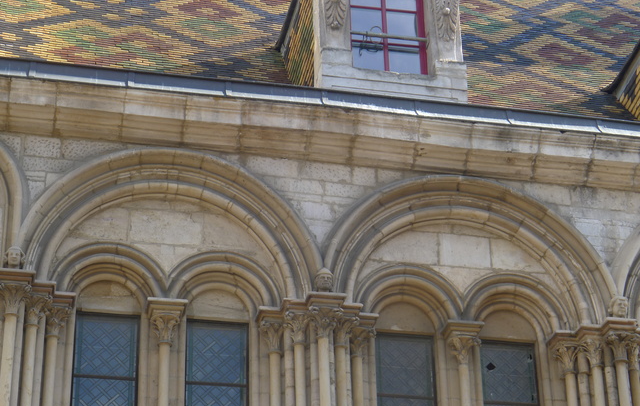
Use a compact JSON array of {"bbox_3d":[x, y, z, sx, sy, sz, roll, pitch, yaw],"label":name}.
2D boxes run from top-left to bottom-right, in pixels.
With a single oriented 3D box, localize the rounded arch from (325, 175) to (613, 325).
[{"bbox_3d":[1.523,0.483,17.531,3.080,1.570,0.460,5,-29,-11],"label":"rounded arch"}]

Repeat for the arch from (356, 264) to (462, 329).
[{"bbox_3d":[0.915,1.022,17.456,1.130,0.610,0.350,5,-29,-11],"label":"arch"}]

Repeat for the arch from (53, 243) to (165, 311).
[{"bbox_3d":[-2.144,0.760,16.848,1.130,0.610,0.350,5,-29,-11],"label":"arch"}]

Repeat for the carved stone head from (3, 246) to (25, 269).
[{"bbox_3d":[-2.979,0.576,16.227,0.200,0.250,0.200,5,-29,-11],"label":"carved stone head"}]

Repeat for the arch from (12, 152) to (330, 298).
[{"bbox_3d":[-1.532,0.221,16.923,3.080,1.570,0.460,5,-29,-11],"label":"arch"}]

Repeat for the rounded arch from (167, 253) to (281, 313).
[{"bbox_3d":[-1.014,0.853,17.066,1.130,0.610,0.350,5,-29,-11],"label":"rounded arch"}]

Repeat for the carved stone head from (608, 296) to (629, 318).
[{"bbox_3d":[3.118,1.111,17.387,0.200,0.250,0.200,8,-29,-16],"label":"carved stone head"}]

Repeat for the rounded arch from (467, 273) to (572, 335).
[{"bbox_3d":[2.017,1.123,17.687,1.130,0.610,0.350,5,-29,-11],"label":"rounded arch"}]

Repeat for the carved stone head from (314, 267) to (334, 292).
[{"bbox_3d":[0.047,0.817,16.815,0.200,0.250,0.200,5,-29,-11],"label":"carved stone head"}]

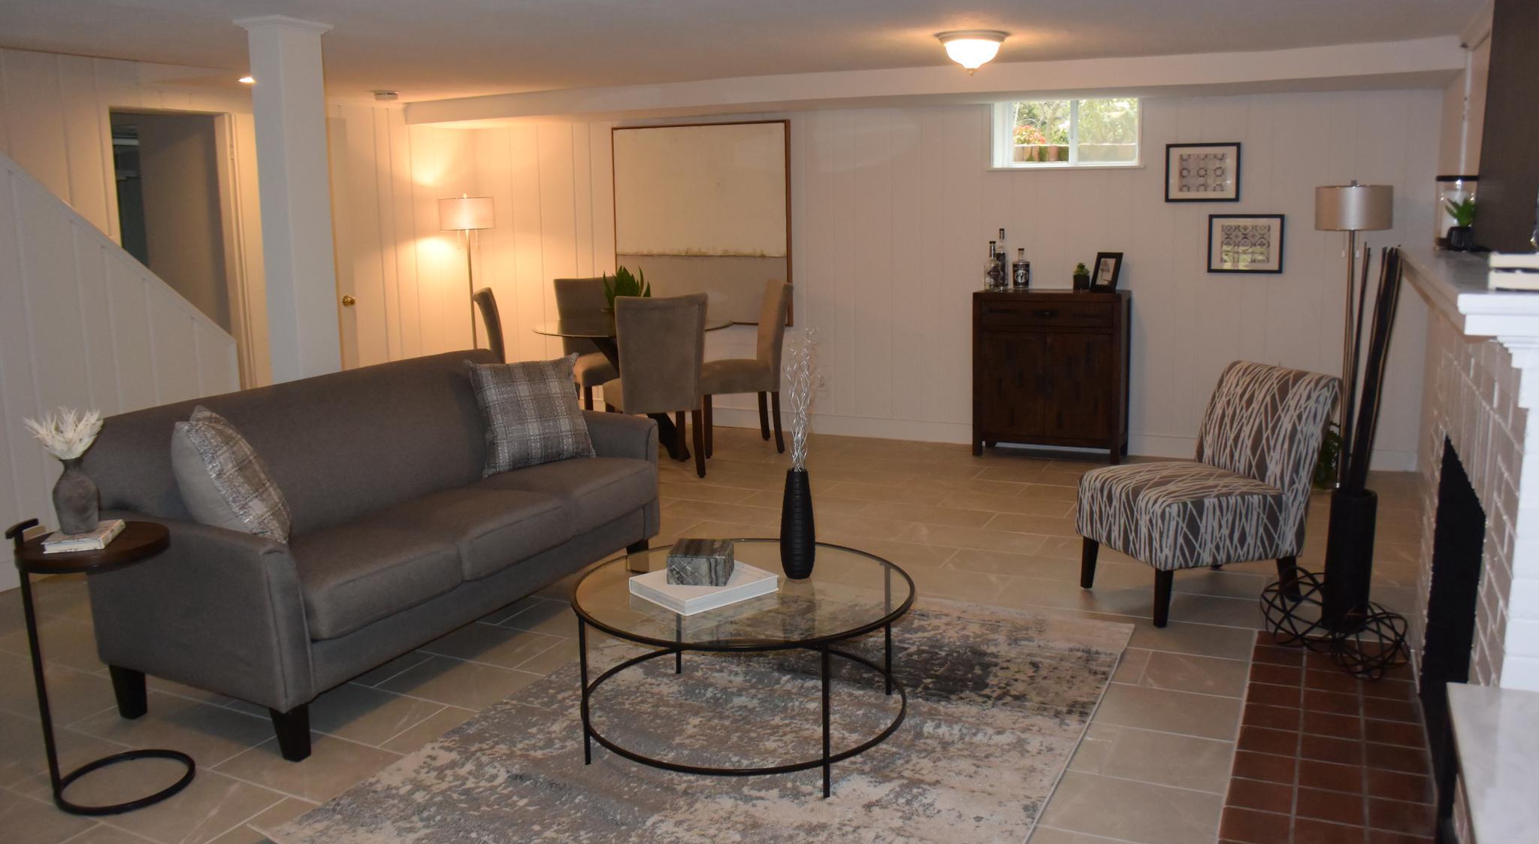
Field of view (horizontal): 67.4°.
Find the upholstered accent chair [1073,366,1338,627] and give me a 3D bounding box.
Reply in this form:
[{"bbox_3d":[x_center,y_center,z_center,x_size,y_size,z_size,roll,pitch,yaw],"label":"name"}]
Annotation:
[{"bbox_3d":[1.593,0.227,4.263,0.725,0.832,0.535,-4,10,-19],"label":"upholstered accent chair"}]

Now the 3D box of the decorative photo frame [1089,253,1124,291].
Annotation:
[{"bbox_3d":[1.942,-0.858,6.643,0.030,0.235,0.180,11,1,-43],"label":"decorative photo frame"}]

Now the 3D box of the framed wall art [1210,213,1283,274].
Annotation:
[{"bbox_3d":[2.685,-1.005,6.509,0.417,0.339,0.025,4,10,23],"label":"framed wall art"}]

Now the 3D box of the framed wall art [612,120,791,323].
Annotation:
[{"bbox_3d":[-0.455,-1.283,7.526,1.285,1.285,0.050,4,11,25],"label":"framed wall art"}]

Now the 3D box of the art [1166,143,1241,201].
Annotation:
[{"bbox_3d":[2.454,-1.416,6.539,0.417,0.339,0.025,4,10,23],"label":"art"}]

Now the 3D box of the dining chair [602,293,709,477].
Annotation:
[{"bbox_3d":[-0.639,-0.207,6.277,0.485,1.000,0.560,-4,10,-16],"label":"dining chair"}]

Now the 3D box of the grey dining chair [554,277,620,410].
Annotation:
[{"bbox_3d":[-1.052,-0.404,7.436,0.485,1.000,0.560,-5,11,-19],"label":"grey dining chair"}]

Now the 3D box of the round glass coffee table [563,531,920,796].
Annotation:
[{"bbox_3d":[-0.067,0.633,3.121,0.910,0.405,0.910,-1,10,0],"label":"round glass coffee table"}]

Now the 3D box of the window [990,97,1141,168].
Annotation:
[{"bbox_3d":[1.754,-1.712,6.838,0.860,0.420,0.100,4,10,23],"label":"window"}]

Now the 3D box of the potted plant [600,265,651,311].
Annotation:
[{"bbox_3d":[-0.830,-0.721,6.708,0.270,0.340,0.270,4,11,25],"label":"potted plant"}]

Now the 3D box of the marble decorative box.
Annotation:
[{"bbox_3d":[-0.182,0.380,3.132,0.155,0.077,0.178,1,10,7],"label":"marble decorative box"}]

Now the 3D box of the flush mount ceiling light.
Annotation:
[{"bbox_3d":[0.962,-1.745,5.489,0.347,0.180,0.347,4,10,23],"label":"flush mount ceiling light"}]

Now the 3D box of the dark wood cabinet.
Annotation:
[{"bbox_3d":[1.603,-0.268,6.564,0.810,0.940,0.300,4,11,25],"label":"dark wood cabinet"}]

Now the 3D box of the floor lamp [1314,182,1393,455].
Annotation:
[{"bbox_3d":[2.949,-0.425,5.875,0.365,1.560,0.365,4,10,23],"label":"floor lamp"}]

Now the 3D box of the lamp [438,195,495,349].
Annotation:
[{"bbox_3d":[-1.986,-0.712,7.785,0.370,1.580,0.370,4,10,23],"label":"lamp"}]

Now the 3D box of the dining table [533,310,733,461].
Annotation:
[{"bbox_3d":[-0.789,-0.181,6.822,1.170,0.765,1.170,-1,10,0],"label":"dining table"}]

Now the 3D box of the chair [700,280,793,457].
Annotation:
[{"bbox_3d":[-0.183,-0.324,6.893,0.560,1.000,0.485,-4,10,-14],"label":"chair"}]

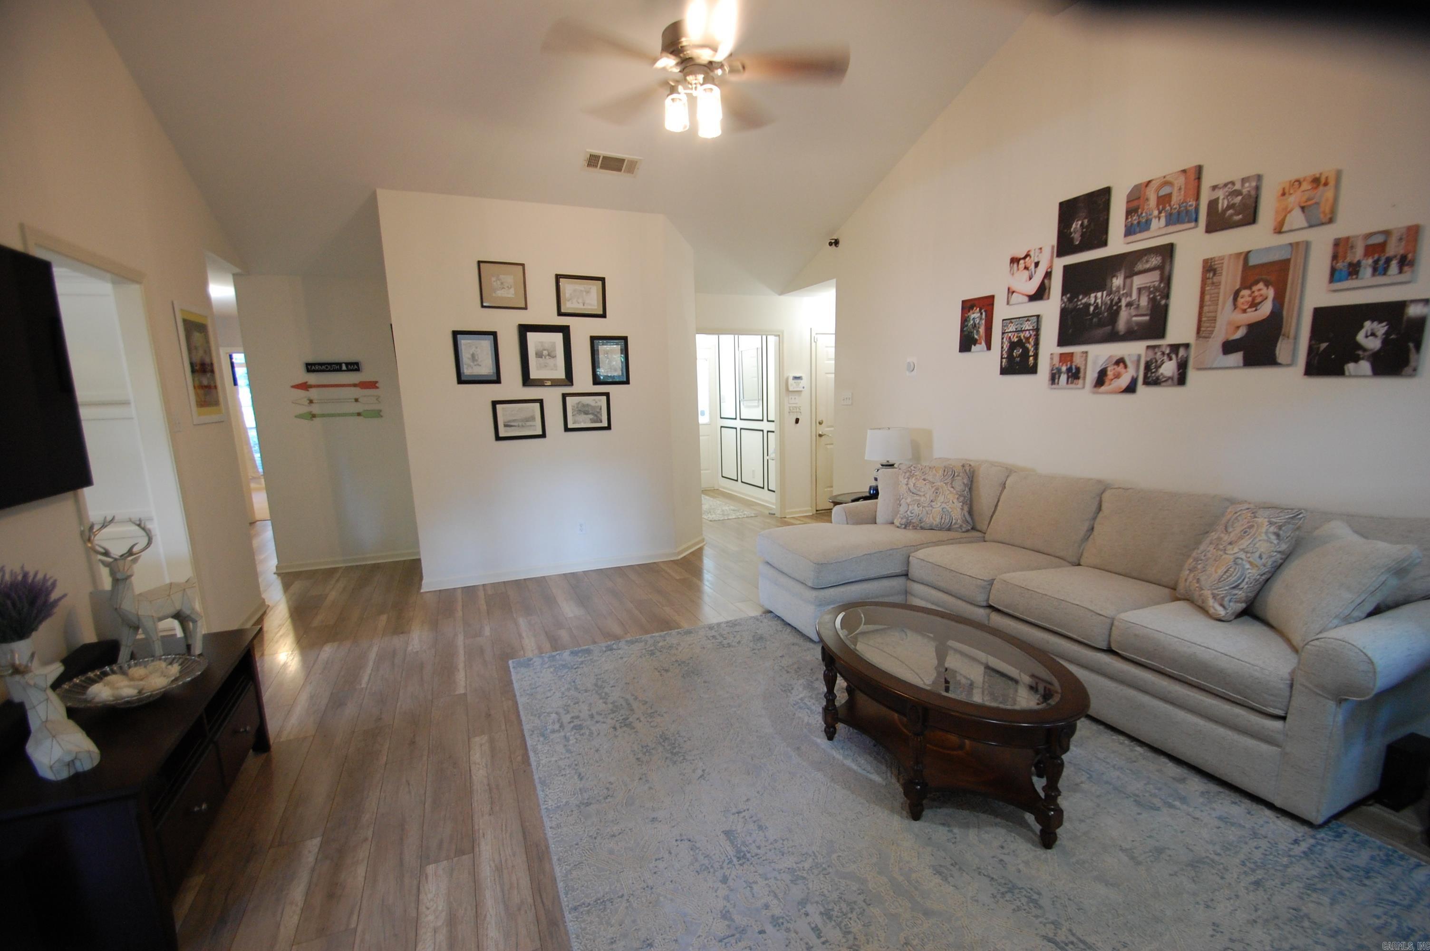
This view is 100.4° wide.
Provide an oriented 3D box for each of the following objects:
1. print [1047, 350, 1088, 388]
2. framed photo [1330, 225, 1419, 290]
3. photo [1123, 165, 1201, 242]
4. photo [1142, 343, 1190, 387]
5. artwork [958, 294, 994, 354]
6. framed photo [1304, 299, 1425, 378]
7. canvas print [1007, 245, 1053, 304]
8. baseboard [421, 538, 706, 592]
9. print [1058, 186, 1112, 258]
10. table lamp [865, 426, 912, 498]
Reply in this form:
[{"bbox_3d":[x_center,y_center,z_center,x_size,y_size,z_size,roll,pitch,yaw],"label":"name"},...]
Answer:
[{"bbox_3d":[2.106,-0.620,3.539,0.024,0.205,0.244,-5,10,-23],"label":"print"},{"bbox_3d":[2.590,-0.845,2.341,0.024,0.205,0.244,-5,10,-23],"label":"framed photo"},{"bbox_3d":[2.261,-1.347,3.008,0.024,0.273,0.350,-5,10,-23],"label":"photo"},{"bbox_3d":[2.338,-0.568,3.077,0.025,0.206,0.205,-6,10,-23],"label":"photo"},{"bbox_3d":[1.820,-1.038,4.121,0.024,0.357,0.279,-5,10,-23],"label":"artwork"},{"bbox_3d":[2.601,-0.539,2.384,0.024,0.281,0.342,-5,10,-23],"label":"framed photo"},{"bbox_3d":[1.987,-1.253,3.744,0.025,0.327,0.310,-6,10,-23],"label":"canvas print"},{"bbox_3d":[-1.170,0.745,5.155,2.460,0.080,0.419,-5,10,-20],"label":"baseboard"},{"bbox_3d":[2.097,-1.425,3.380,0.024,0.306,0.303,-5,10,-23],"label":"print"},{"bbox_3d":[1.346,-0.098,4.582,0.365,0.540,0.365,-5,10,-23],"label":"table lamp"}]

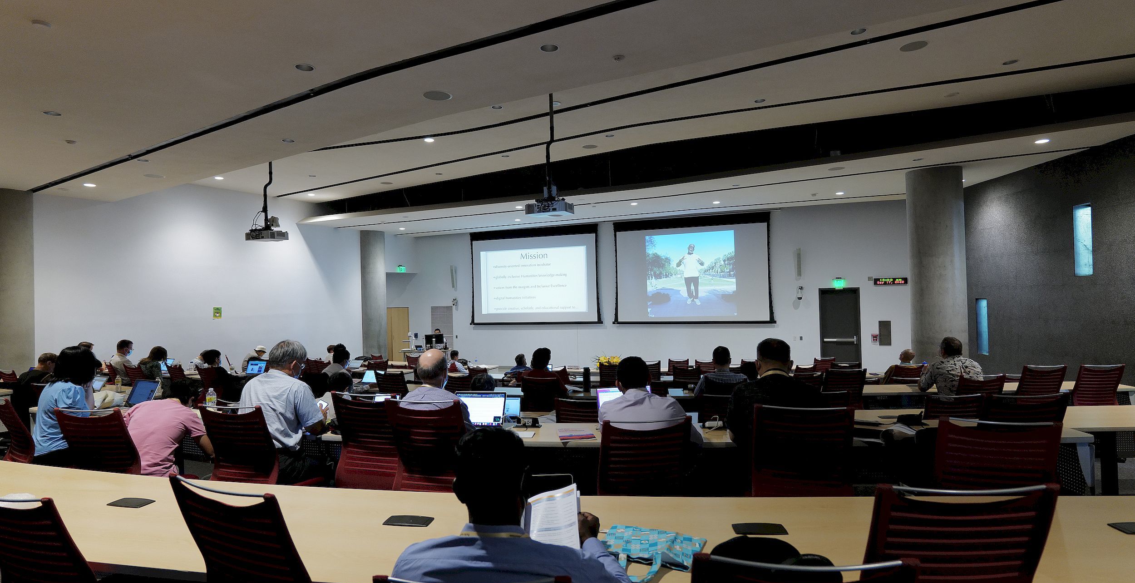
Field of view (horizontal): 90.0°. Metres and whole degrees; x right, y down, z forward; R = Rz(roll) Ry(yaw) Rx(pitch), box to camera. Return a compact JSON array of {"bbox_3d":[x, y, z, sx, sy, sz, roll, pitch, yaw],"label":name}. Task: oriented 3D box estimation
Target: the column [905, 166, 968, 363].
[{"bbox_3d":[7.584,-0.086,11.600,1.000,4.800,1.000,-2,-1,8],"label":"column"}]

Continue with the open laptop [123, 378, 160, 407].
[{"bbox_3d":[-3.546,0.845,4.604,0.305,0.200,0.285,-2,-1,20],"label":"open laptop"}]

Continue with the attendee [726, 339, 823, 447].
[{"bbox_3d":[1.067,0.872,2.920,0.540,1.290,0.760,-1,-1,6],"label":"attendee"}]

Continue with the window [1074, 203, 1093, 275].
[{"bbox_3d":[8.589,-0.858,9.450,0.100,1.200,0.380,-2,0,7],"label":"window"}]

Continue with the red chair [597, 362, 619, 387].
[{"bbox_3d":[0.840,1.760,10.500,0.540,0.910,0.570,-1,-1,3],"label":"red chair"}]

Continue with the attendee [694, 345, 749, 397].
[{"bbox_3d":[1.605,1.206,5.839,0.540,1.298,0.750,-2,-1,13],"label":"attendee"}]

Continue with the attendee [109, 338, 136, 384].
[{"bbox_3d":[-6.575,1.402,8.598,0.520,1.357,0.750,-2,-1,28],"label":"attendee"}]

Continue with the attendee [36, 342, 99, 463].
[{"bbox_3d":[-3.365,0.999,3.850,0.480,1.283,0.720,-2,-1,20],"label":"attendee"}]

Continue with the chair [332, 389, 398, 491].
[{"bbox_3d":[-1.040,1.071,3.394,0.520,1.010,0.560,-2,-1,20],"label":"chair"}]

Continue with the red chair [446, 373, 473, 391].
[{"bbox_3d":[-1.178,1.415,6.741,0.540,0.970,0.580,-2,-1,18],"label":"red chair"}]

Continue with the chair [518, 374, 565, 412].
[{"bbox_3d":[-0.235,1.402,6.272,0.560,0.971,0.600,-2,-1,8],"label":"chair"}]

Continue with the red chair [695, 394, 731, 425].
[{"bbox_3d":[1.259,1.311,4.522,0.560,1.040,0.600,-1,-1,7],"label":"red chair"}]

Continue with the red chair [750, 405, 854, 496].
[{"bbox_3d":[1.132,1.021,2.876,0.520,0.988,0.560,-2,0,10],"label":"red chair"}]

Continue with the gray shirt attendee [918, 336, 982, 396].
[{"bbox_3d":[3.976,1.139,5.921,0.560,1.344,0.750,-1,-1,-8],"label":"gray shirt attendee"}]

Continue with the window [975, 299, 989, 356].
[{"bbox_3d":[9.824,0.847,13.398,0.140,1.310,0.460,-1,-1,4],"label":"window"}]

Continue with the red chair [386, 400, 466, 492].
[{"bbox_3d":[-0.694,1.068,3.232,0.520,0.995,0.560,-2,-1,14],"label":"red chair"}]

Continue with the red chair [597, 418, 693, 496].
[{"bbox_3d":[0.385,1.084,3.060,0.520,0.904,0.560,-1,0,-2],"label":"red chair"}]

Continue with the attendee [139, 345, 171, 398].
[{"bbox_3d":[-5.668,1.404,7.887,0.480,1.270,0.750,-2,-1,28],"label":"attendee"}]

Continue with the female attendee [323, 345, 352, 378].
[{"bbox_3d":[-3.050,1.330,7.600,0.480,1.240,0.750,-2,-1,28],"label":"female attendee"}]

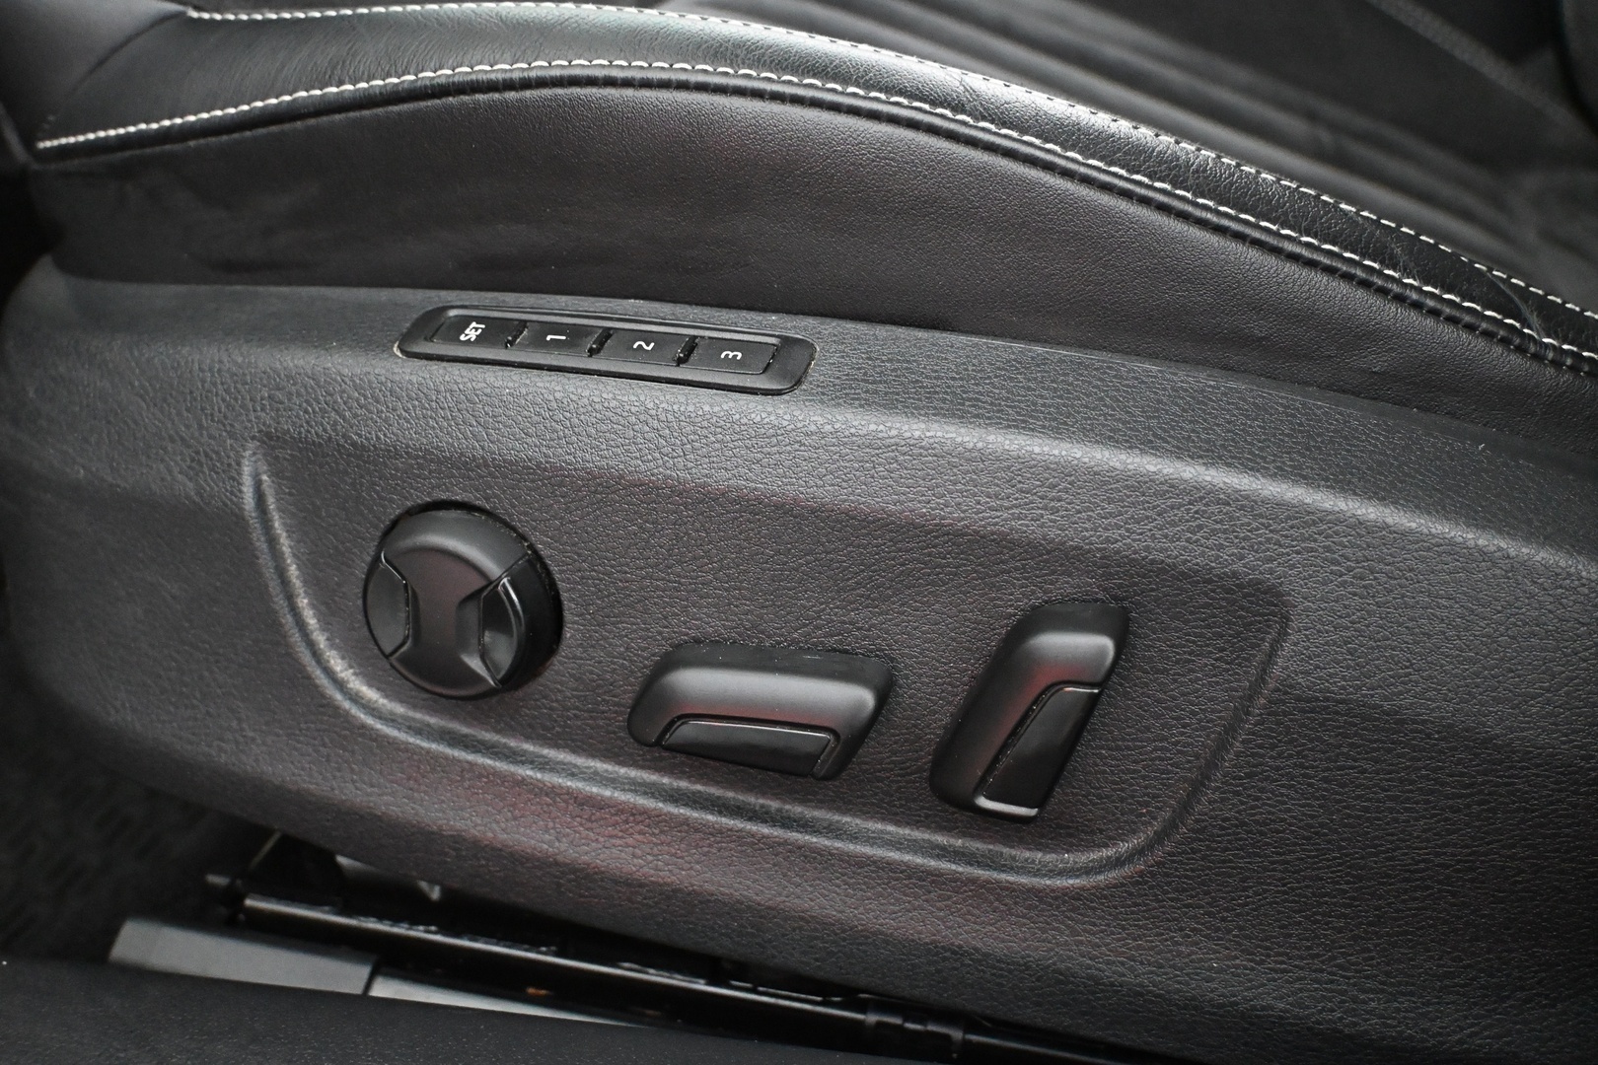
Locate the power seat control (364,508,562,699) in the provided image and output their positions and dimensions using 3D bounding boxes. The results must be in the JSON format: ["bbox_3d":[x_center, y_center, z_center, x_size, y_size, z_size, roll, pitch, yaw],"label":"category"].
[{"bbox_3d":[-0.074,0.018,0.320,0.043,0.043,0.014,4,18,10],"label":"power seat control"}]

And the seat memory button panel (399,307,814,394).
[{"bbox_3d":[-0.042,-0.038,0.325,0.091,0.007,0.020,7,46,13],"label":"seat memory button panel"}]

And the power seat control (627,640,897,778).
[{"bbox_3d":[-0.008,0.036,0.312,0.052,0.021,0.015,4,18,10],"label":"power seat control"}]

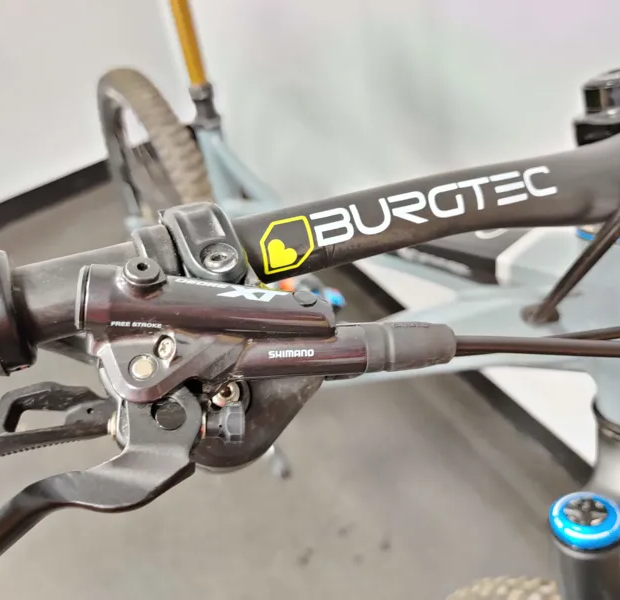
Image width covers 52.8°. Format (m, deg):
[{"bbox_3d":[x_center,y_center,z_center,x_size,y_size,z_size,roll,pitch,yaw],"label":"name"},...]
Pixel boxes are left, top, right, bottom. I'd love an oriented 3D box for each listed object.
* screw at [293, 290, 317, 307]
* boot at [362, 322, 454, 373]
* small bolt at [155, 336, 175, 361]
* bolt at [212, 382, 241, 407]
[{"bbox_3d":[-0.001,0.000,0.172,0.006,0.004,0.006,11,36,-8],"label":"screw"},{"bbox_3d":[0.029,0.014,0.182,0.028,0.014,0.014,-3,47,-10],"label":"boot"},{"bbox_3d":[-0.038,0.013,0.167,0.006,0.005,0.006,-16,64,34],"label":"small bolt"},{"bbox_3d":[-0.025,0.029,0.189,0.008,0.006,0.008,2,72,-5],"label":"bolt"}]

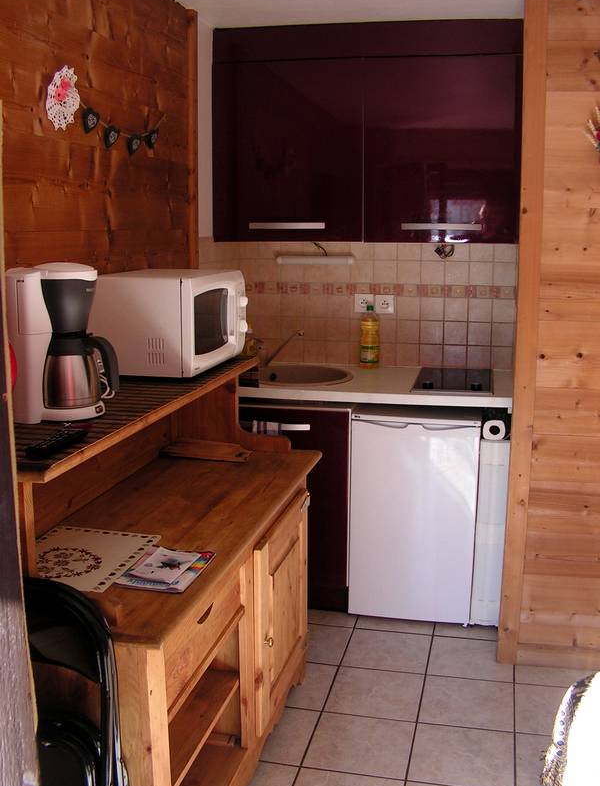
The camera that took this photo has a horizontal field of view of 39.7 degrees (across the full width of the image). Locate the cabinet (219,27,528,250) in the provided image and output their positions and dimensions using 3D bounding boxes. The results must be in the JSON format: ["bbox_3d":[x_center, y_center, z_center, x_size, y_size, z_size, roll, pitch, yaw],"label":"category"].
[{"bbox_3d":[0.280,-1.024,3.312,1.209,0.848,0.364,3,11,13],"label":"cabinet"}]

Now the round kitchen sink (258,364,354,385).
[{"bbox_3d":[-0.032,-0.003,3.474,0.515,0.162,0.515,0,11,0],"label":"round kitchen sink"}]

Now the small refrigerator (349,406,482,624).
[{"bbox_3d":[0.494,0.450,3.438,0.488,0.828,0.535,3,11,13],"label":"small refrigerator"}]

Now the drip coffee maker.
[{"bbox_3d":[-0.490,-0.110,1.742,0.258,0.331,0.169,4,11,21],"label":"drip coffee maker"}]

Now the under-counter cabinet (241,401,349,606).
[{"bbox_3d":[-0.036,0.409,3.567,0.606,0.858,0.556,3,11,13],"label":"under-counter cabinet"}]

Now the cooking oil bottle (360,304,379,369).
[{"bbox_3d":[0.305,-0.246,3.601,0.081,0.281,0.081,3,11,13],"label":"cooking oil bottle"}]

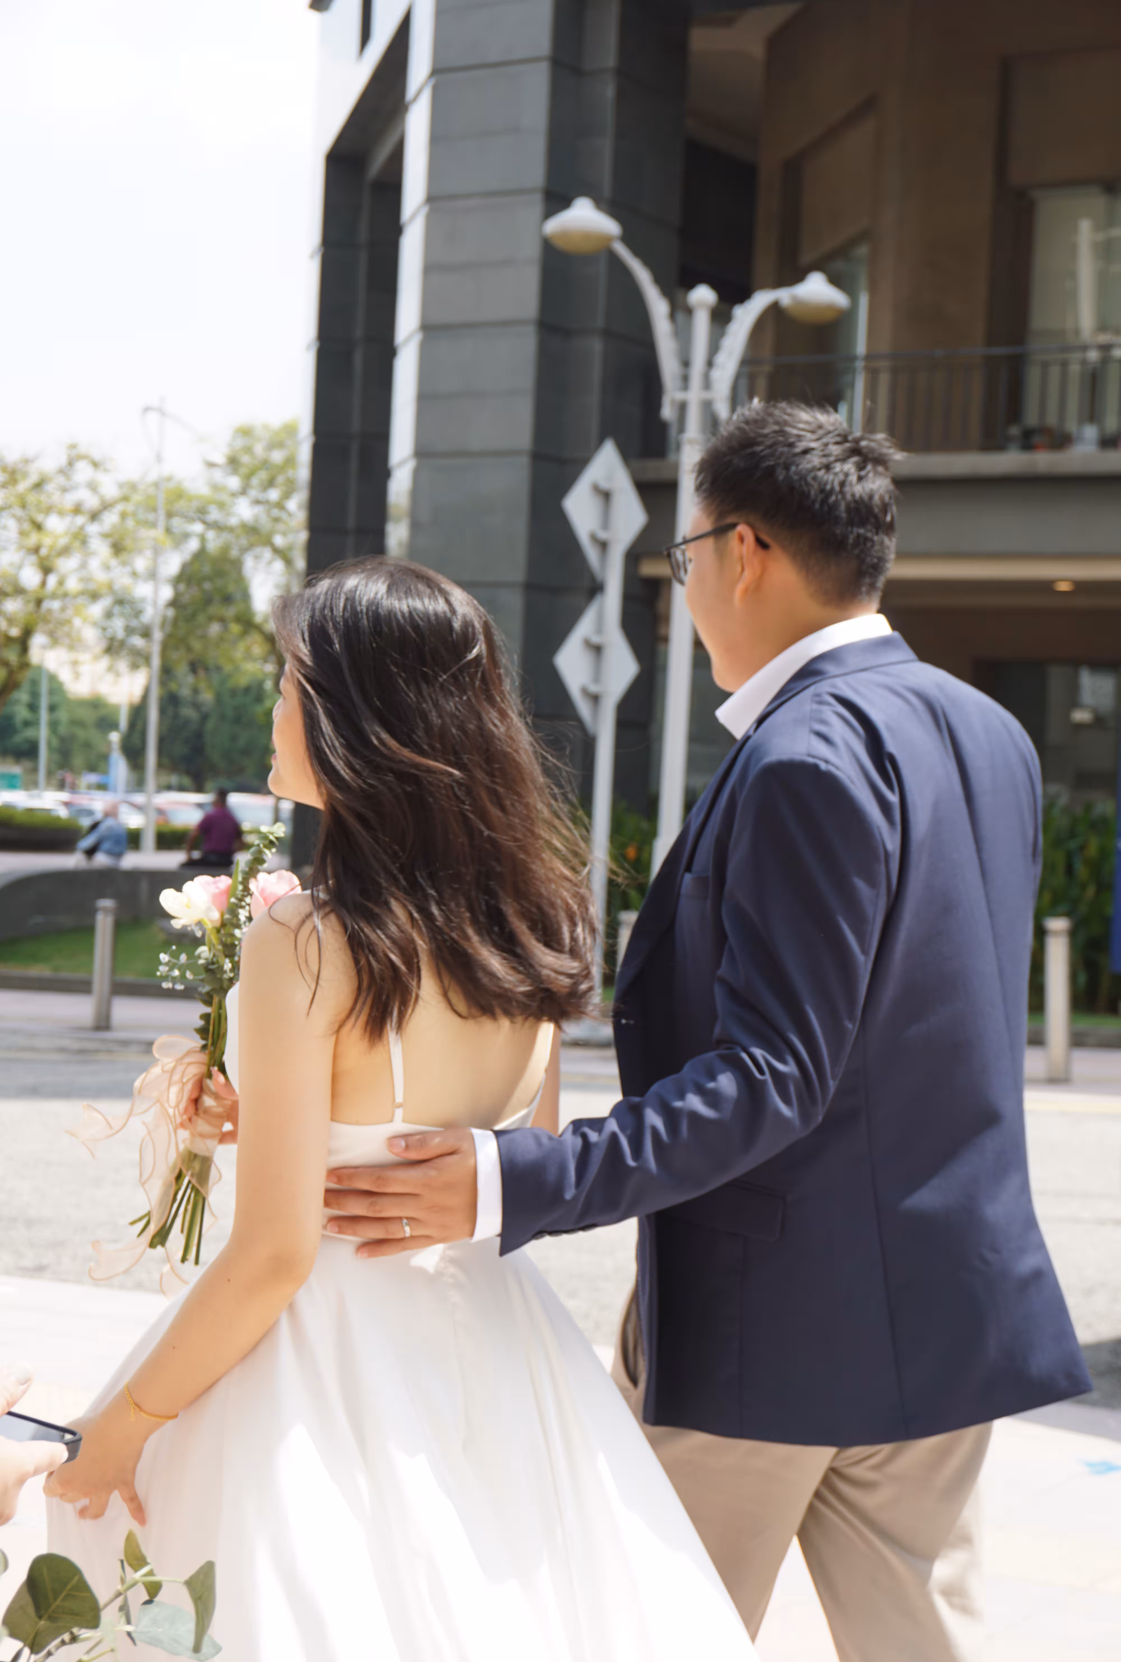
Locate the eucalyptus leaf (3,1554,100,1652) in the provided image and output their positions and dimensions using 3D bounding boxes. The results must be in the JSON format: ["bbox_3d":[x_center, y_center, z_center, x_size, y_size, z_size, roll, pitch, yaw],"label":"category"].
[{"bbox_3d":[-0.328,0.496,1.650,0.060,0.065,0.018,20,9,-5],"label":"eucalyptus leaf"}]

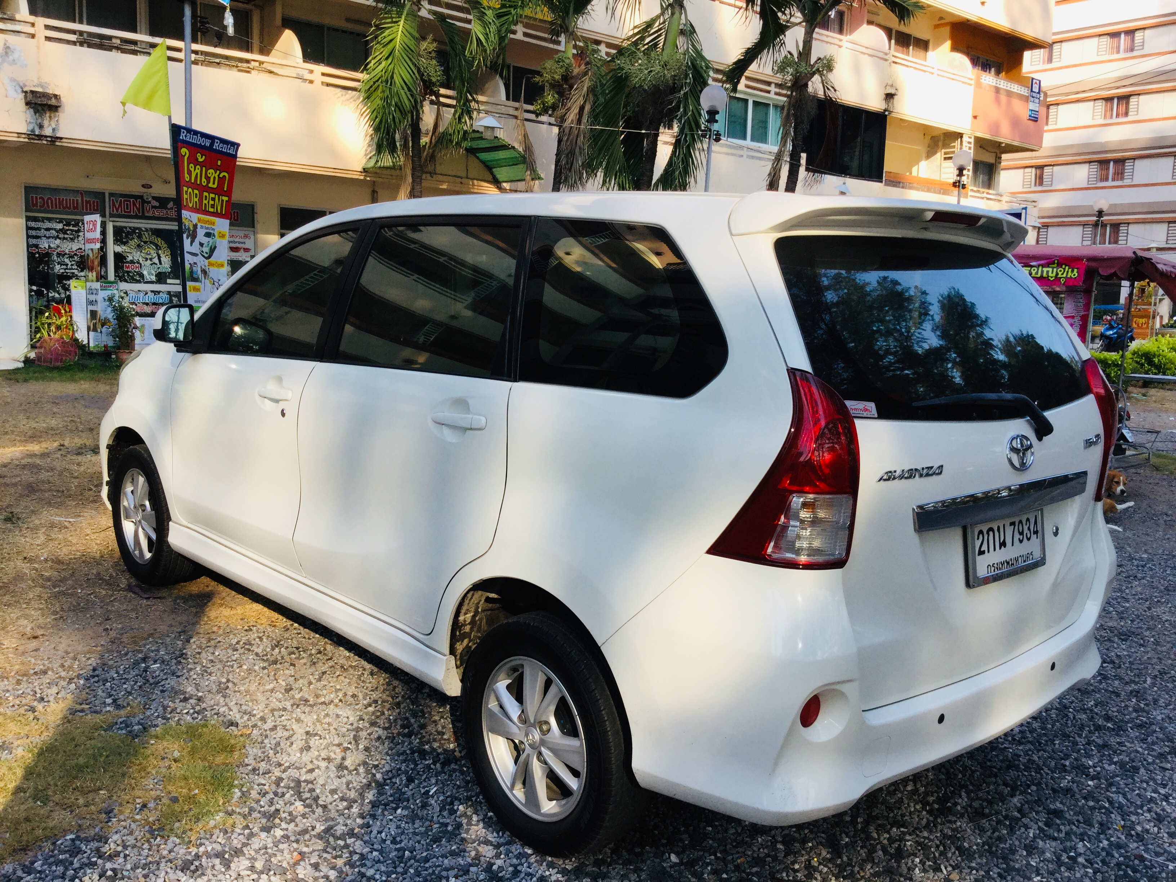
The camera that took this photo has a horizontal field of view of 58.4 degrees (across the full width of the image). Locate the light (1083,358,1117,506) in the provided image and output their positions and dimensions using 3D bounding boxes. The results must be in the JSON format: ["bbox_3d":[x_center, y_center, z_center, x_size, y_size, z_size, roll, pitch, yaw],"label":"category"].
[{"bbox_3d":[1.430,-0.038,3.074,0.220,0.410,0.270,-5,13,-43],"label":"light"}]

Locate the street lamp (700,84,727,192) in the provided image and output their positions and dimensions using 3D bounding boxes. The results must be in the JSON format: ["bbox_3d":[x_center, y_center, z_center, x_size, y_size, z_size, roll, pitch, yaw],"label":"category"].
[{"bbox_3d":[1.338,-2.269,12.317,0.300,3.650,0.300,5,9,6],"label":"street lamp"}]

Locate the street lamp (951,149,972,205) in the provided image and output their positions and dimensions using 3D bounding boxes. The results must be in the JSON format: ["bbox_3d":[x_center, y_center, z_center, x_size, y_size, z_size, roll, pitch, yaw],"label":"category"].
[{"bbox_3d":[5.822,-2.787,16.974,0.300,3.740,0.300,7,10,19],"label":"street lamp"}]

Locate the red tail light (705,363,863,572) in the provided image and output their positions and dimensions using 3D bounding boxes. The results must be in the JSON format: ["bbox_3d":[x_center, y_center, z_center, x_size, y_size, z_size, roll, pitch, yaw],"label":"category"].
[{"bbox_3d":[0.414,0.051,2.130,0.220,0.410,0.270,-5,13,-43],"label":"red tail light"}]

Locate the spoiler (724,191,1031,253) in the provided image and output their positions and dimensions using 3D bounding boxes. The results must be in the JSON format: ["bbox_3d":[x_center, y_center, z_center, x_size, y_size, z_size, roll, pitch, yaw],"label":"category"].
[{"bbox_3d":[0.817,-0.528,2.664,1.240,0.150,0.320,-5,13,-43],"label":"spoiler"}]

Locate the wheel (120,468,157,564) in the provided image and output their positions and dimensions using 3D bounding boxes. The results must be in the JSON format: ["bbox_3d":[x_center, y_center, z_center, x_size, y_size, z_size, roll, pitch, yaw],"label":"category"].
[{"bbox_3d":[-1.889,0.323,4.592,0.150,0.412,0.412,-5,13,-43],"label":"wheel"}]

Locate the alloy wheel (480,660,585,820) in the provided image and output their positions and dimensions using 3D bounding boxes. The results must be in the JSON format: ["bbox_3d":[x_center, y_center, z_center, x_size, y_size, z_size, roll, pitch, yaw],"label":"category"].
[{"bbox_3d":[-0.089,0.742,2.685,0.150,0.412,0.412,-5,13,-43],"label":"alloy wheel"}]

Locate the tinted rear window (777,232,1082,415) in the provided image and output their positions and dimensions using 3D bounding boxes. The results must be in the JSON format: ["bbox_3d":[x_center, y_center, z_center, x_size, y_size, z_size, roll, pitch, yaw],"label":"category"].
[{"bbox_3d":[0.901,-0.276,2.597,1.300,0.480,0.090,-5,-19,-43],"label":"tinted rear window"}]

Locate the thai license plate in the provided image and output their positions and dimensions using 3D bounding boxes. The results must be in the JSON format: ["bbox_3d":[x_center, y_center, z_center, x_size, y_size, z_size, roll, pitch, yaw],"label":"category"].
[{"bbox_3d":[1.008,0.237,2.539,0.375,0.178,0.030,-5,5,-43],"label":"thai license plate"}]

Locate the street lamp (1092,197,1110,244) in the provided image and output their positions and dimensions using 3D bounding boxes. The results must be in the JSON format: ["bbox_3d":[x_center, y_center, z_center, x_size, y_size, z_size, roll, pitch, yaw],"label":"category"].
[{"bbox_3d":[10.613,-3.296,22.266,0.300,3.640,0.300,8,10,25],"label":"street lamp"}]

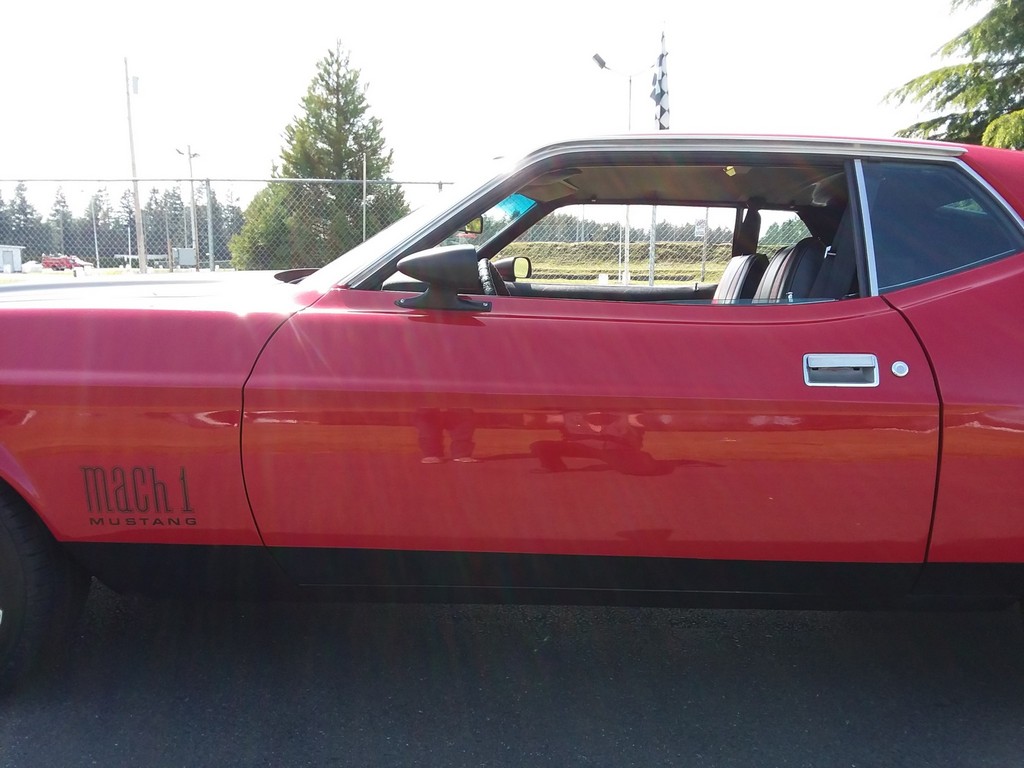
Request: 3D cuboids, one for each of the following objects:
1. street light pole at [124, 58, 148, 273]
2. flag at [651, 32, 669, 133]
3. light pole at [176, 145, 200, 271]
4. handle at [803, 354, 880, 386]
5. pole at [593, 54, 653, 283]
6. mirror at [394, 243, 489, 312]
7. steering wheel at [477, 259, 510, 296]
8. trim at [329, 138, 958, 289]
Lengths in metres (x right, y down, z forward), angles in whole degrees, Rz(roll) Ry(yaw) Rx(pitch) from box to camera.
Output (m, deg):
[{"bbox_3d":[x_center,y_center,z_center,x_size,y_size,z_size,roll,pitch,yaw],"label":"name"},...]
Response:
[{"bbox_3d":[-17.271,-9.856,36.920,0.750,9.962,0.400,0,9,0],"label":"street light pole"},{"bbox_3d":[1.613,-3.242,8.703,0.220,1.140,0.170,0,9,0],"label":"flag"},{"bbox_3d":[-16.938,-9.087,42.101,1.200,6.839,0.350,0,9,0],"label":"light pole"},{"bbox_3d":[0.628,-0.026,1.528,0.143,0.060,0.035,0,9,2],"label":"handle"},{"bbox_3d":[3.466,-6.092,23.339,2.100,6.725,0.350,0,9,0],"label":"pole"},{"bbox_3d":[-0.135,-0.205,1.555,0.184,0.129,0.125,0,9,2],"label":"mirror"},{"bbox_3d":[0.000,-0.147,2.106,0.100,0.385,0.385,-20,8,5],"label":"steering wheel"},{"bbox_3d":[0.332,-0.379,1.755,1.388,0.332,0.190,0,9,2],"label":"trim"}]

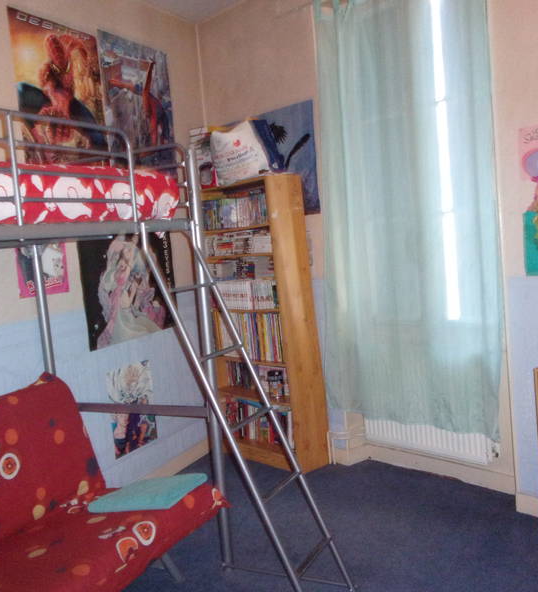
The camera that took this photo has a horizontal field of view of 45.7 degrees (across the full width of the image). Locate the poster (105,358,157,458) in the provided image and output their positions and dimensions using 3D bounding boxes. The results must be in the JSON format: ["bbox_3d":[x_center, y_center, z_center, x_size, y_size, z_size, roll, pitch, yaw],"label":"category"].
[{"bbox_3d":[-0.776,0.642,3.688,0.015,0.498,0.386,-3,5,27],"label":"poster"}]

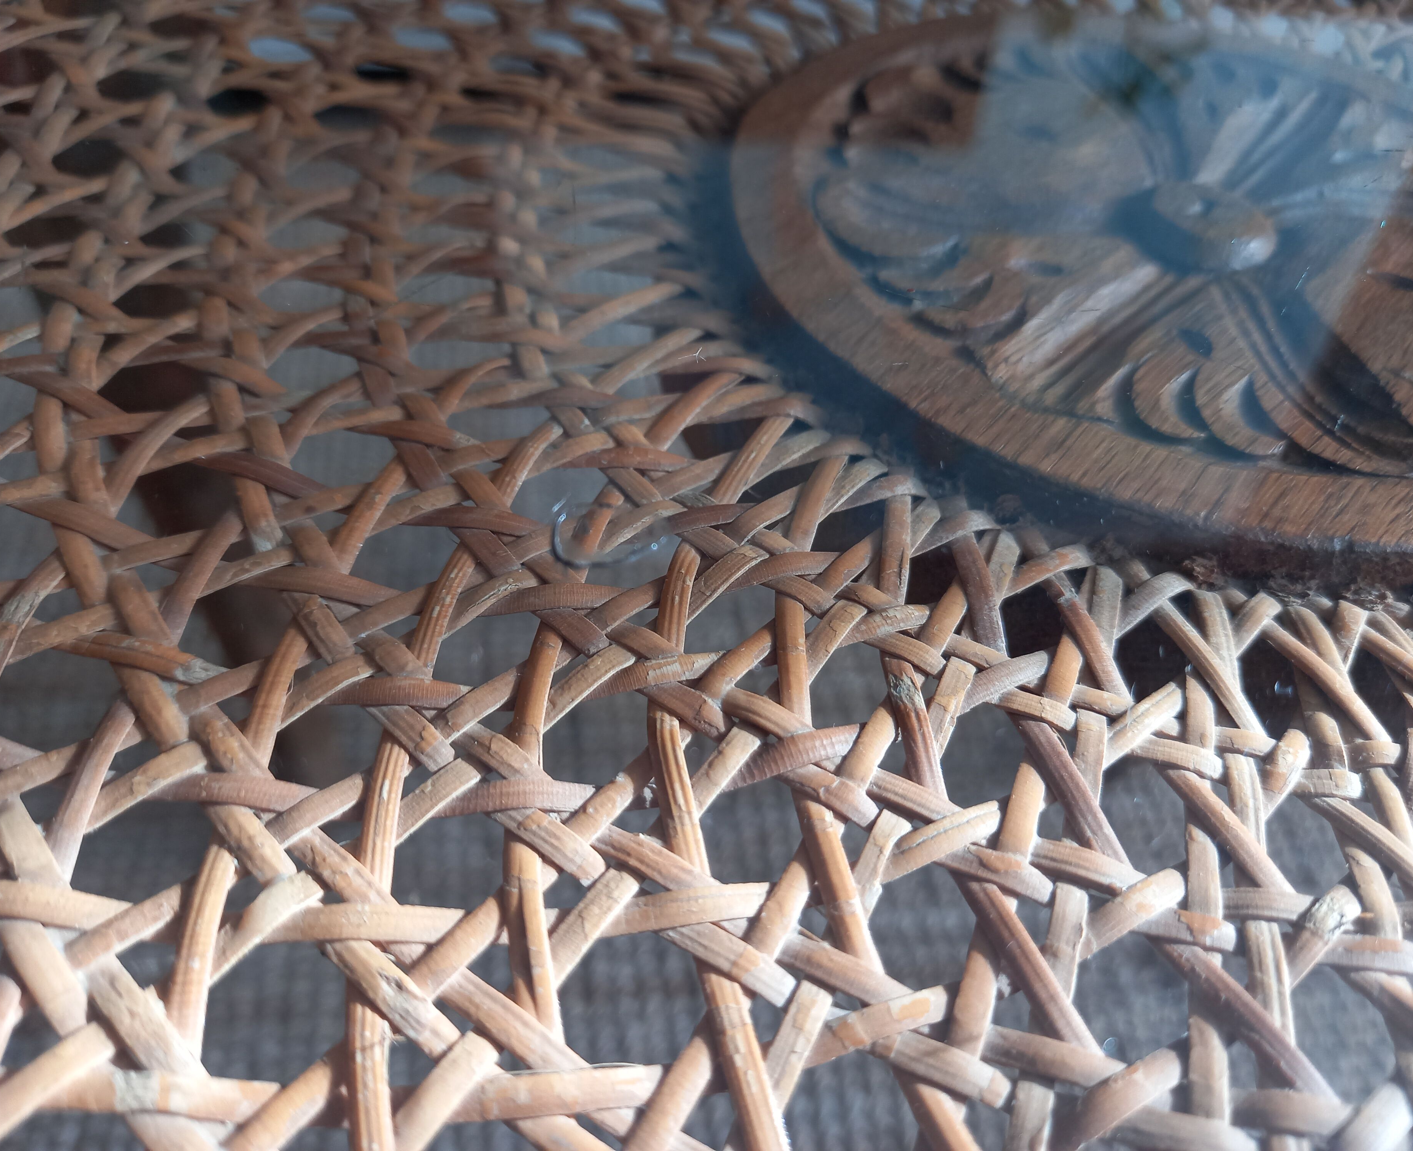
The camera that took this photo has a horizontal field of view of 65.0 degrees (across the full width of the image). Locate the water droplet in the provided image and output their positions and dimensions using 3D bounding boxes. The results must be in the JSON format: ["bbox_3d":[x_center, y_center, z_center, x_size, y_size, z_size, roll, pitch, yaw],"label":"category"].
[{"bbox_3d":[-0.009,-0.005,0.114,0.013,0.002,0.010,-1,48,-5],"label":"water droplet"}]

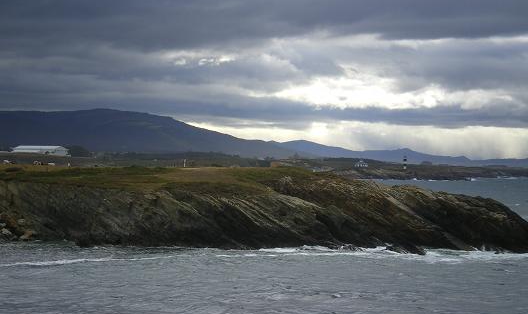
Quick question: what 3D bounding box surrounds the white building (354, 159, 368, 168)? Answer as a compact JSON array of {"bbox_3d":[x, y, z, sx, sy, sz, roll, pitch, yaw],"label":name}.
[{"bbox_3d":[103.313,6.662,1500.000,12.200,8.300,11.500,0,0,12],"label":"white building"}]

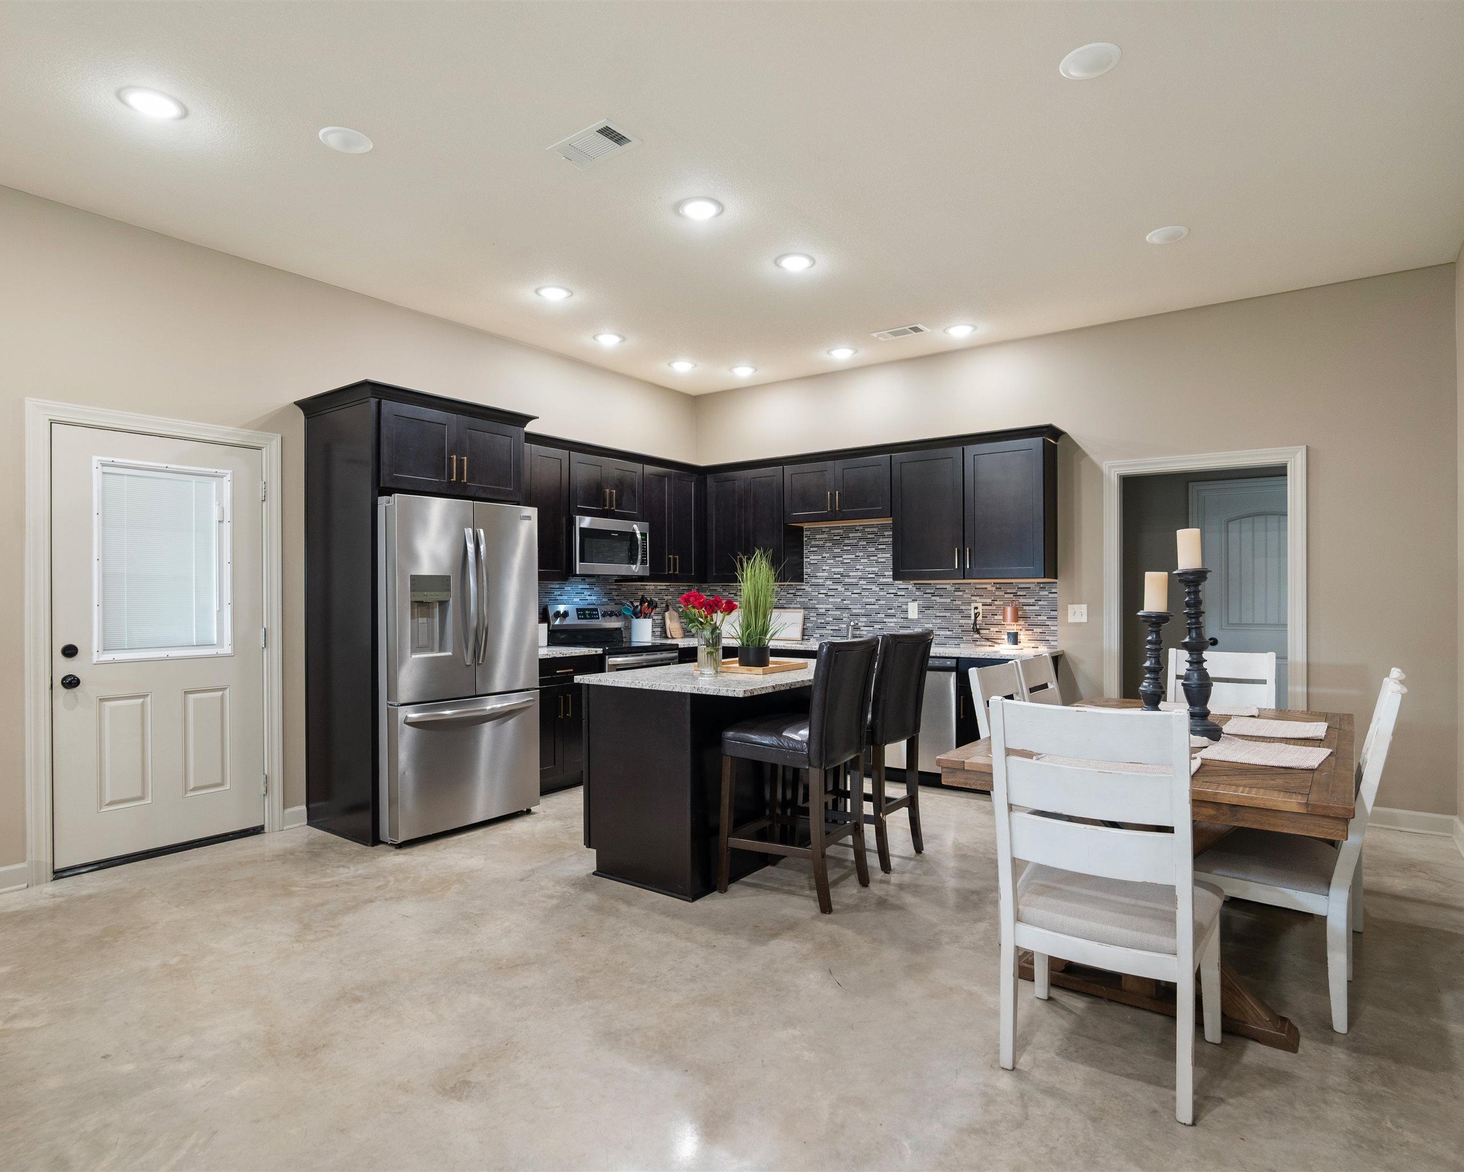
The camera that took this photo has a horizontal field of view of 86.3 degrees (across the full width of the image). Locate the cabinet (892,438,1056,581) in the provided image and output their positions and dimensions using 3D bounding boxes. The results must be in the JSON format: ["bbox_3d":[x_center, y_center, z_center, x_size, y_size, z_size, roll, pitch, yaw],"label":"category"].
[{"bbox_3d":[1.730,-0.511,5.604,1.089,0.930,0.325,0,0,37],"label":"cabinet"}]

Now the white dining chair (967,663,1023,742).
[{"bbox_3d":[1.252,0.825,2.960,0.600,1.010,0.470,0,0,37],"label":"white dining chair"}]

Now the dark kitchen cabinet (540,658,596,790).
[{"bbox_3d":[-1.314,0.893,5.265,0.630,0.875,0.640,0,0,37],"label":"dark kitchen cabinet"}]

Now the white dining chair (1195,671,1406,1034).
[{"bbox_3d":[1.833,0.817,2.604,0.620,1.026,0.510,0,0,39],"label":"white dining chair"}]

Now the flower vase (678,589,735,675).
[{"bbox_3d":[-0.118,0.207,3.617,0.250,0.400,0.230,0,0,0],"label":"flower vase"}]

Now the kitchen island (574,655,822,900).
[{"bbox_3d":[0.060,0.875,3.892,0.945,0.910,1.355,0,0,37],"label":"kitchen island"}]

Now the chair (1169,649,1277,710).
[{"bbox_3d":[2.237,0.816,3.606,0.500,1.025,0.620,0,0,35],"label":"chair"}]

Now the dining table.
[{"bbox_3d":[1.681,0.946,2.983,1.080,0.768,1.820,0,0,38],"label":"dining table"}]

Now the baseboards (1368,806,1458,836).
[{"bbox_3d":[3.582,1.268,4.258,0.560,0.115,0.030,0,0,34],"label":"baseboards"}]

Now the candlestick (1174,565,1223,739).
[{"bbox_3d":[1.796,0.252,3.026,0.175,0.636,0.175,0,0,38],"label":"candlestick"}]

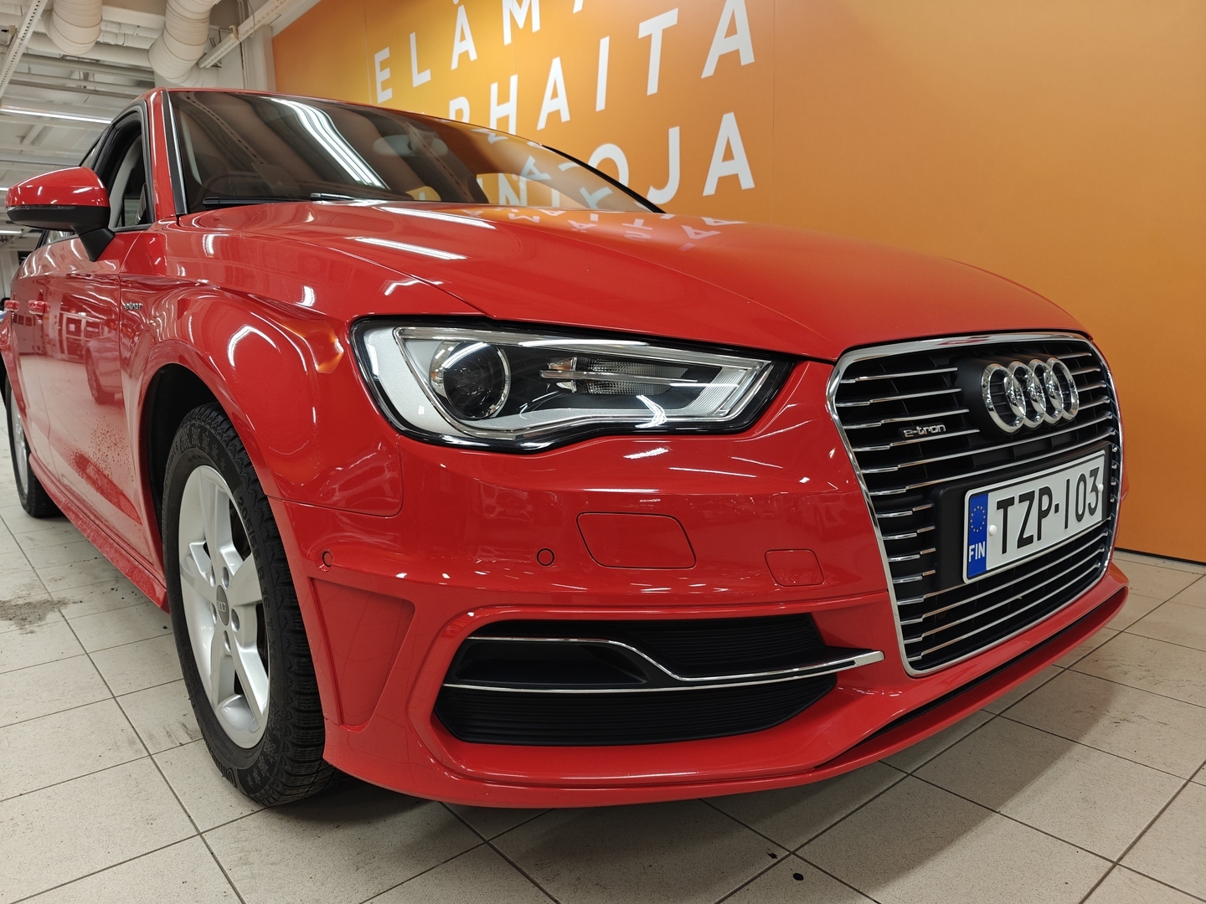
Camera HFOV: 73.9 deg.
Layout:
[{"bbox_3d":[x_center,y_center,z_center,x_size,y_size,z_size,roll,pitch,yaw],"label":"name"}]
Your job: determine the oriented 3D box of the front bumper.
[{"bbox_3d":[0.444,0.088,1.322,1.770,0.530,0.600,-8,11,-40],"label":"front bumper"}]

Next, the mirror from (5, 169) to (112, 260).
[{"bbox_3d":[-1.141,-0.502,1.702,0.210,0.205,0.170,-8,11,-40],"label":"mirror"}]

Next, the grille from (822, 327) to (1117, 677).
[{"bbox_3d":[0.583,0.041,1.157,0.810,0.420,0.130,-8,11,-40],"label":"grille"}]

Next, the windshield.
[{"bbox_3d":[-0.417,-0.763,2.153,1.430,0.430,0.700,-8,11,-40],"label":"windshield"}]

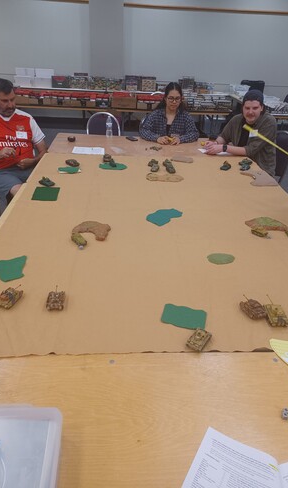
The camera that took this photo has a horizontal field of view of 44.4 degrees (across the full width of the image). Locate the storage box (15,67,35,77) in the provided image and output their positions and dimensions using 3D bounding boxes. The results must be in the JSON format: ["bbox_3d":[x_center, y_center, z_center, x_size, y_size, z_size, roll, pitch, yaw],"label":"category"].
[{"bbox_3d":[-2.207,-3.218,6.599,0.340,0.150,0.270,0,30,-4],"label":"storage box"}]

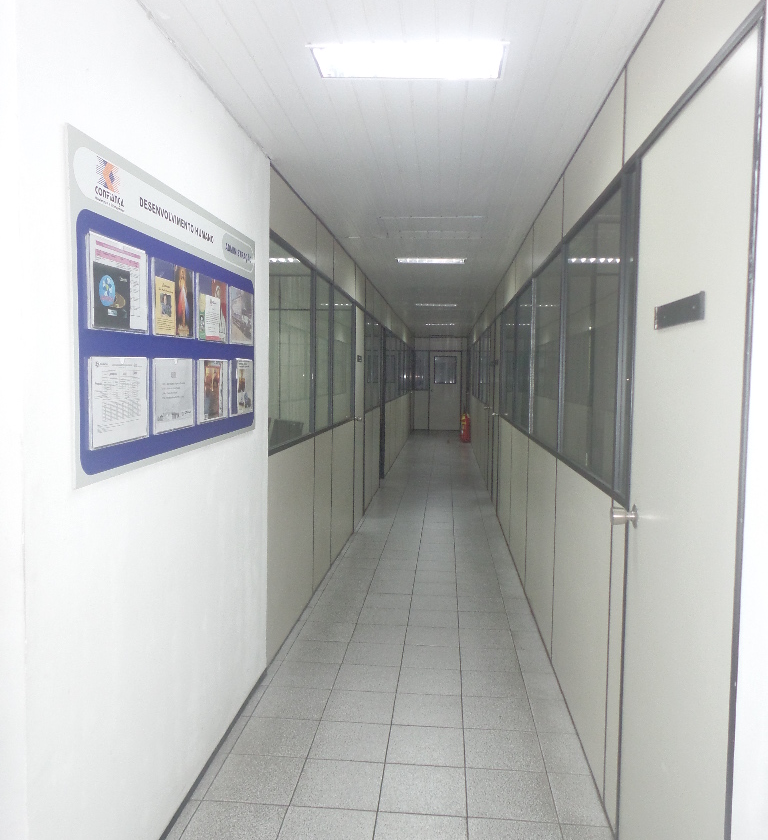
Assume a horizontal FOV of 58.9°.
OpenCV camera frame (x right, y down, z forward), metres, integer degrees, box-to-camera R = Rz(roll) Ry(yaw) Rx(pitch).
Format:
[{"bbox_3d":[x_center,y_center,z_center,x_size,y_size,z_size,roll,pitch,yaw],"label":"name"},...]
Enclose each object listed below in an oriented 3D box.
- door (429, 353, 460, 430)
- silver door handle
[{"bbox_3d":[1.630,-0.774,18.150,0.830,2.110,0.050,1,4,5],"label":"door"},{"bbox_3d":[0.696,0.279,1.977,0.068,0.066,0.066,1,4,5],"label":"silver door handle"}]

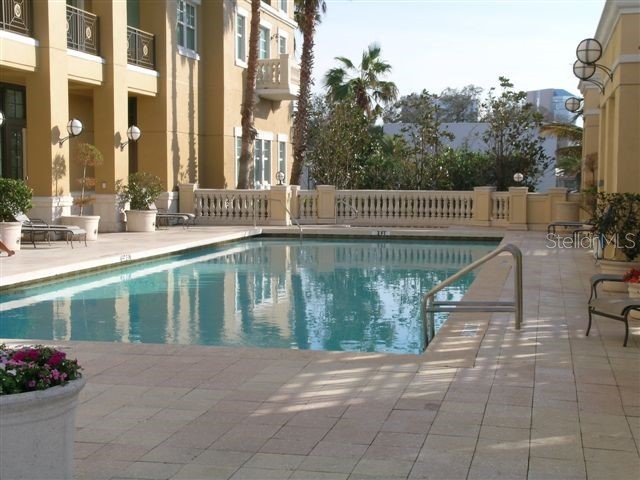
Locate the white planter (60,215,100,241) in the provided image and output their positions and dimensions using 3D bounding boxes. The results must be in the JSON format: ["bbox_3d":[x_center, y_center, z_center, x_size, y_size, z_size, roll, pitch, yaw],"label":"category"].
[{"bbox_3d":[-5.837,-0.294,25.610,0.970,0.570,0.970,1,4,12],"label":"white planter"}]

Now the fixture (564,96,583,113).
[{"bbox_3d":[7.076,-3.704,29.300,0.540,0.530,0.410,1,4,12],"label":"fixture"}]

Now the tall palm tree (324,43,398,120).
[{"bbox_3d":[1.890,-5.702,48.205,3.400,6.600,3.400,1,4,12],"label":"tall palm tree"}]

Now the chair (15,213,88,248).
[{"bbox_3d":[-5.941,-0.247,22.840,1.620,0.820,0.680,1,4,12],"label":"chair"}]

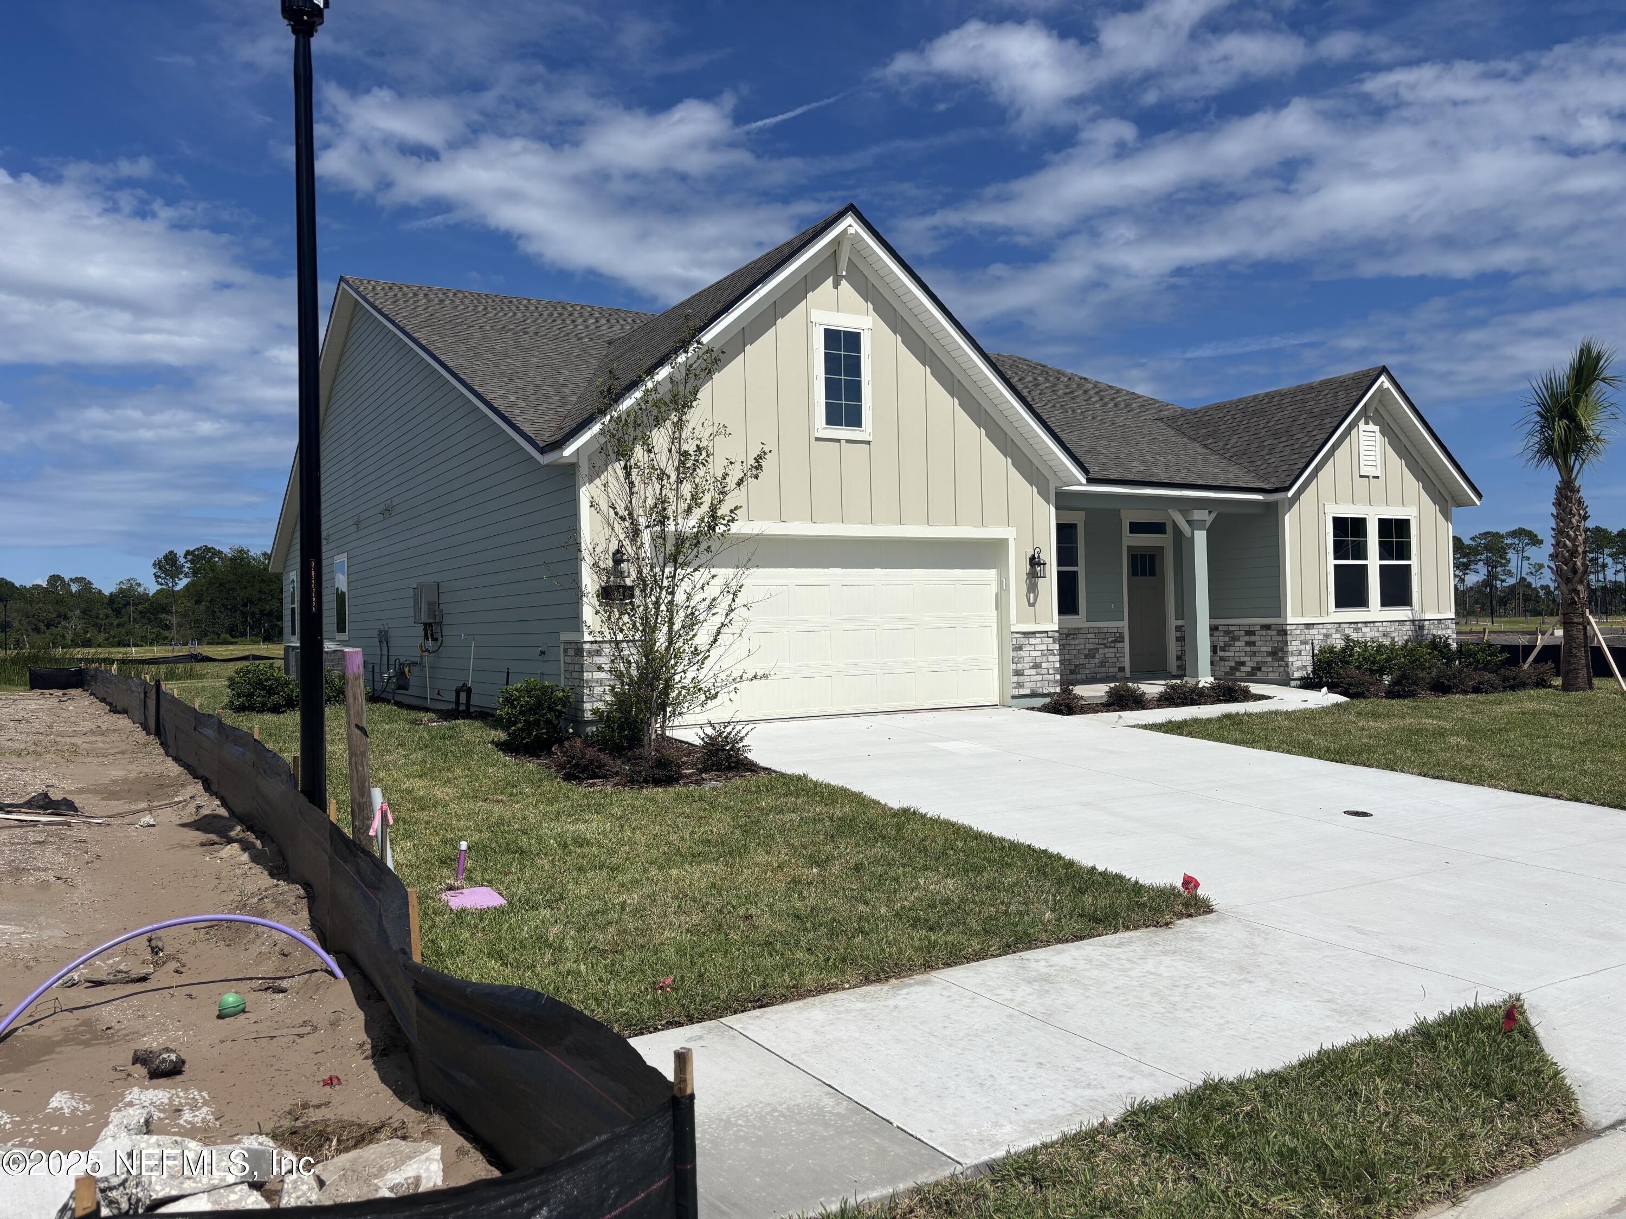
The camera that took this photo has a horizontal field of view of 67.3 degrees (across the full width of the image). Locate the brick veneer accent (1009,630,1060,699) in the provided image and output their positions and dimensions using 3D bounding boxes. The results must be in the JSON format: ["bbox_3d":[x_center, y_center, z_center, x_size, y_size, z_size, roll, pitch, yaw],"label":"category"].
[{"bbox_3d":[2.816,0.701,15.718,0.810,0.862,0.200,-1,-1,-31],"label":"brick veneer accent"}]

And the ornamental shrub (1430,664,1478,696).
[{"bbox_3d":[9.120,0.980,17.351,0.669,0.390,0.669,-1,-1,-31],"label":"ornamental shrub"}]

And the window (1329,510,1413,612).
[{"bbox_3d":[8.781,-0.742,19.163,2.090,1.504,0.100,-1,-1,-31],"label":"window"}]

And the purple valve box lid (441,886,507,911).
[{"bbox_3d":[-1.820,1.566,6.556,0.280,0.040,0.435,-1,-1,-30],"label":"purple valve box lid"}]

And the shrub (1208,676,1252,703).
[{"bbox_3d":[5.604,1.075,16.400,0.580,0.358,0.560,-1,-1,-31],"label":"shrub"}]

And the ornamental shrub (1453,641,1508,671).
[{"bbox_3d":[10.331,0.845,18.900,0.826,0.727,0.800,-1,-1,-31],"label":"ornamental shrub"}]

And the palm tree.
[{"bbox_3d":[11.168,-1.395,18.000,1.460,5.205,1.450,-1,-1,-31],"label":"palm tree"}]

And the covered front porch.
[{"bbox_3d":[4.537,-0.234,17.724,4.550,2.660,2.300,-1,-1,-31],"label":"covered front porch"}]

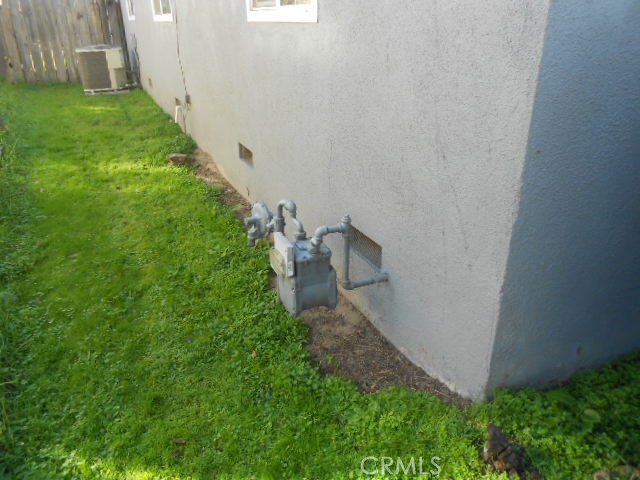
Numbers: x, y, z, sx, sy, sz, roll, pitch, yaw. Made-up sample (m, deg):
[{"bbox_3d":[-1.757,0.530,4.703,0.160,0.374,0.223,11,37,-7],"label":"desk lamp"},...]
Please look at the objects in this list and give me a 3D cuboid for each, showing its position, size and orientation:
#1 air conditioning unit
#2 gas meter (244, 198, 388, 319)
[{"bbox_3d":[-4.326,-3.381,9.526,0.792,0.784,0.756,-12,27,-23],"label":"air conditioning unit"},{"bbox_3d":[-0.030,0.009,2.457,0.553,0.413,0.630,-12,27,-23],"label":"gas meter"}]

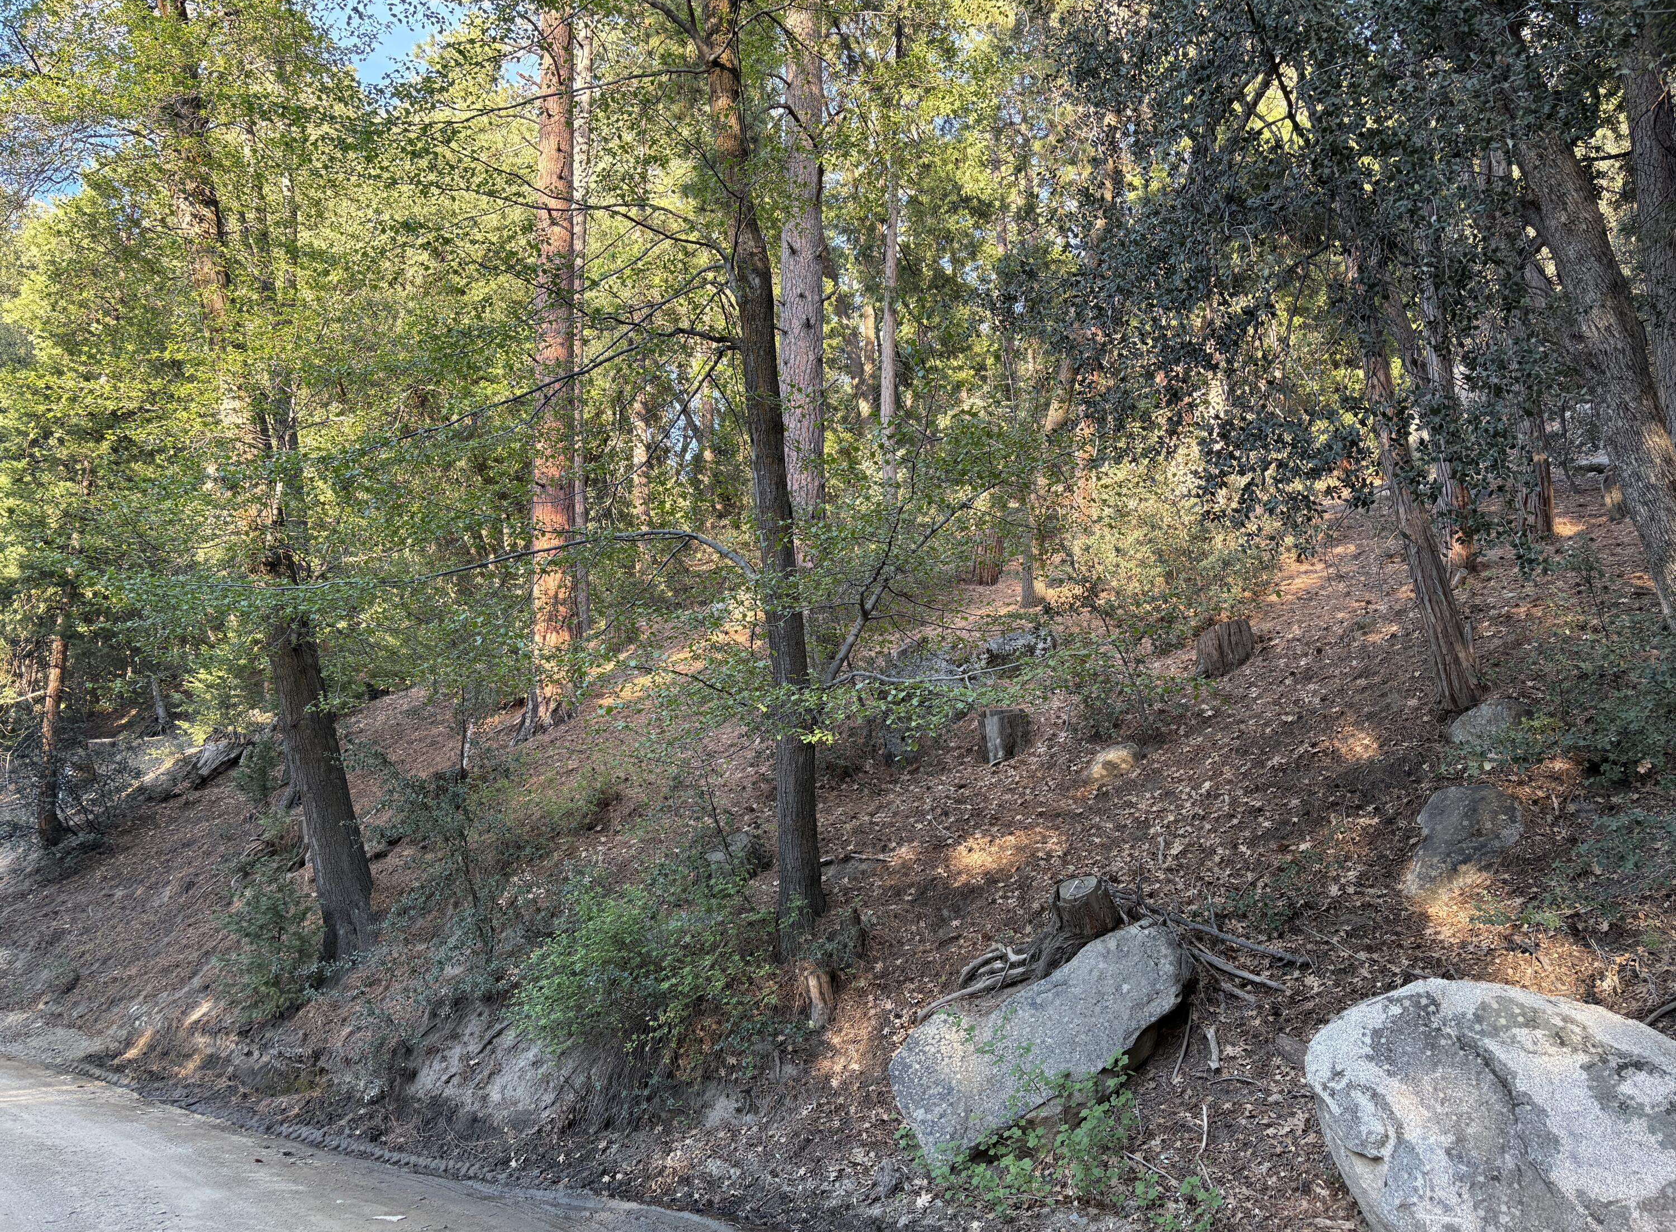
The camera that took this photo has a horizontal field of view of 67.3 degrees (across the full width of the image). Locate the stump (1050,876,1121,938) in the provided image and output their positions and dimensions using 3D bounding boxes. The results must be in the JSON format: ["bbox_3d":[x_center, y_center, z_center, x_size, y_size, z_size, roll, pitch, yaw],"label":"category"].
[{"bbox_3d":[1.217,1.431,6.200,0.322,0.288,0.310,0,-6,0],"label":"stump"}]

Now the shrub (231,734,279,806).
[{"bbox_3d":[-5.318,1.406,11.500,0.430,0.650,0.430,0,-6,0],"label":"shrub"}]

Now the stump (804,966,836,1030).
[{"bbox_3d":[-0.088,1.850,6.100,0.157,0.291,0.170,0,-6,0],"label":"stump"}]

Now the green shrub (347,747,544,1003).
[{"bbox_3d":[-2.094,1.349,6.900,1.020,1.320,0.900,0,-6,0],"label":"green shrub"}]

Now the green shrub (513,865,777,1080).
[{"bbox_3d":[-0.843,1.621,5.900,1.164,0.910,1.050,0,-6,0],"label":"green shrub"}]

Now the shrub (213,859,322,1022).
[{"bbox_3d":[-3.115,1.758,6.900,0.560,0.850,0.560,0,-6,0],"label":"shrub"}]

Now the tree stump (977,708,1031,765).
[{"bbox_3d":[1.264,0.920,9.600,0.387,0.424,0.380,0,-6,0],"label":"tree stump"}]

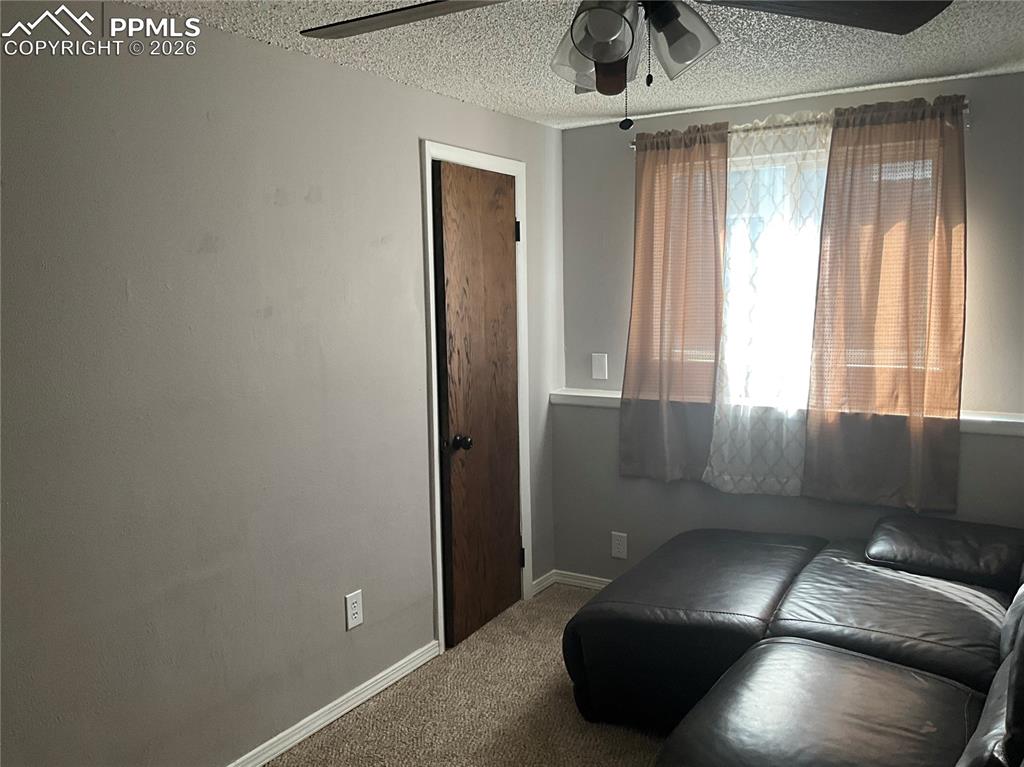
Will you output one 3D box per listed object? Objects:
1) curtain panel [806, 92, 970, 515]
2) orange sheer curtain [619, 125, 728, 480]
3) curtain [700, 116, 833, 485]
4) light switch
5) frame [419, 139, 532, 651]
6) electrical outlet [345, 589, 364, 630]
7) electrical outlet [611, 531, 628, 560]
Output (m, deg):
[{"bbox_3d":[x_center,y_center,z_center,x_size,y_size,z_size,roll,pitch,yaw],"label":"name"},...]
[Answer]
[{"bbox_3d":[1.503,-0.307,3.460,0.585,1.600,0.110,3,8,32],"label":"curtain panel"},{"bbox_3d":[0.729,-0.345,3.938,0.485,1.600,0.110,3,8,32],"label":"orange sheer curtain"},{"bbox_3d":[1.102,-0.314,3.709,0.520,1.600,0.110,3,8,32],"label":"curtain"},{"bbox_3d":[0.442,-0.084,4.293,0.082,0.124,0.010,3,8,32],"label":"light switch"},{"bbox_3d":[-0.163,0.050,3.794,0.120,2.085,0.800,3,8,32],"label":"frame"},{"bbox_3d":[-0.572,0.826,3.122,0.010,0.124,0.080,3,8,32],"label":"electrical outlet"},{"bbox_3d":[0.527,0.792,4.186,0.080,0.124,0.010,3,8,32],"label":"electrical outlet"}]

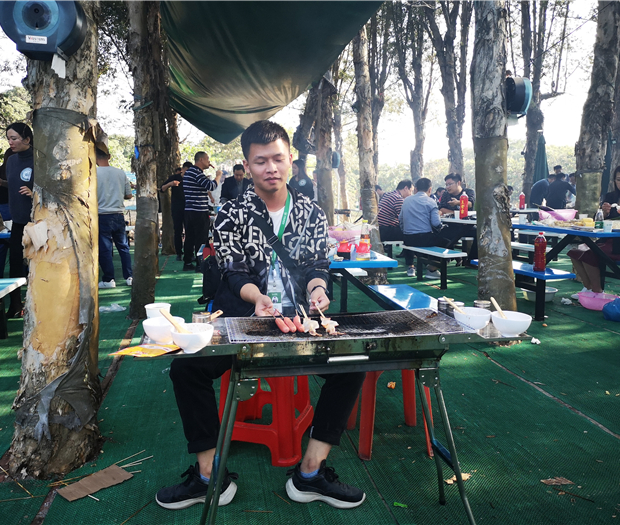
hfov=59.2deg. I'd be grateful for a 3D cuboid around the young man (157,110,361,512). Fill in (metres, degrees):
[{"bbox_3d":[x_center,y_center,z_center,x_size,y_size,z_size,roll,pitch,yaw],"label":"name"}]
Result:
[{"bbox_3d":[-0.167,0.150,2.120,0.720,1.330,0.680,0,8,-2],"label":"young man"}]

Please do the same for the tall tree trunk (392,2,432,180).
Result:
[{"bbox_3d":[1.951,-2.719,10.342,0.750,4.900,0.700,0,7,0],"label":"tall tree trunk"}]

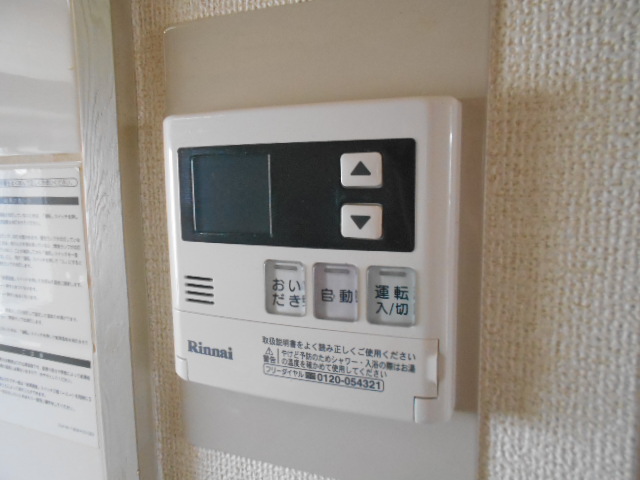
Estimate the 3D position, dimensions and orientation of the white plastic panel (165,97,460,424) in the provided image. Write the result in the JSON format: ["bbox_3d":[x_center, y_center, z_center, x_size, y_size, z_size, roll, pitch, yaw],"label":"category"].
[{"bbox_3d":[-0.009,0.007,0.203,0.125,0.120,0.019,2,8,23],"label":"white plastic panel"}]

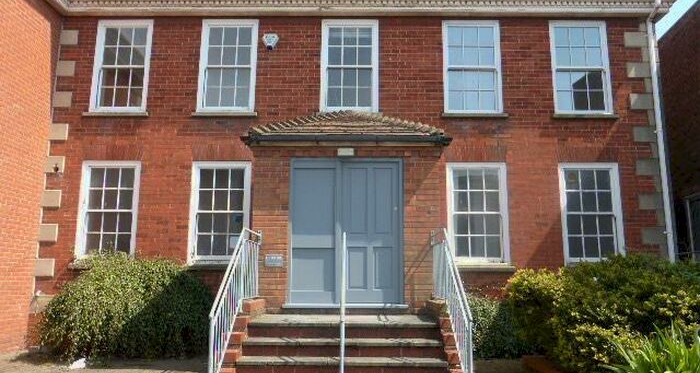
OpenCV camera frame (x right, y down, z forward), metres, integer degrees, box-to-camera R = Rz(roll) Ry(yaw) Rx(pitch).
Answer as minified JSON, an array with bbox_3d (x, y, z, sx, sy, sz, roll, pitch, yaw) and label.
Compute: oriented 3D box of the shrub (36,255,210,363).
[{"bbox_3d":[-3.488,1.845,7.985,2.830,1.610,1.040,0,-10,1],"label":"shrub"}]

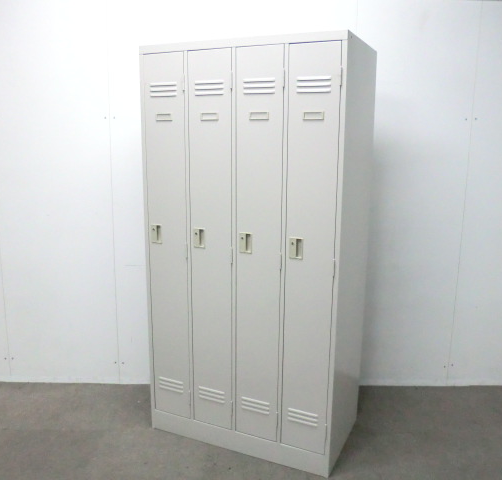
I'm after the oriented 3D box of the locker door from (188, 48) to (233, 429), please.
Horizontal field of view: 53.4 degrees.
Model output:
[{"bbox_3d":[-0.166,0.049,2.162,0.198,1.651,0.030,6,13,24],"label":"locker door"}]

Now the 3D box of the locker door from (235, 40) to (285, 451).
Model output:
[{"bbox_3d":[0.031,0.067,2.076,0.199,1.650,0.030,6,13,24],"label":"locker door"}]

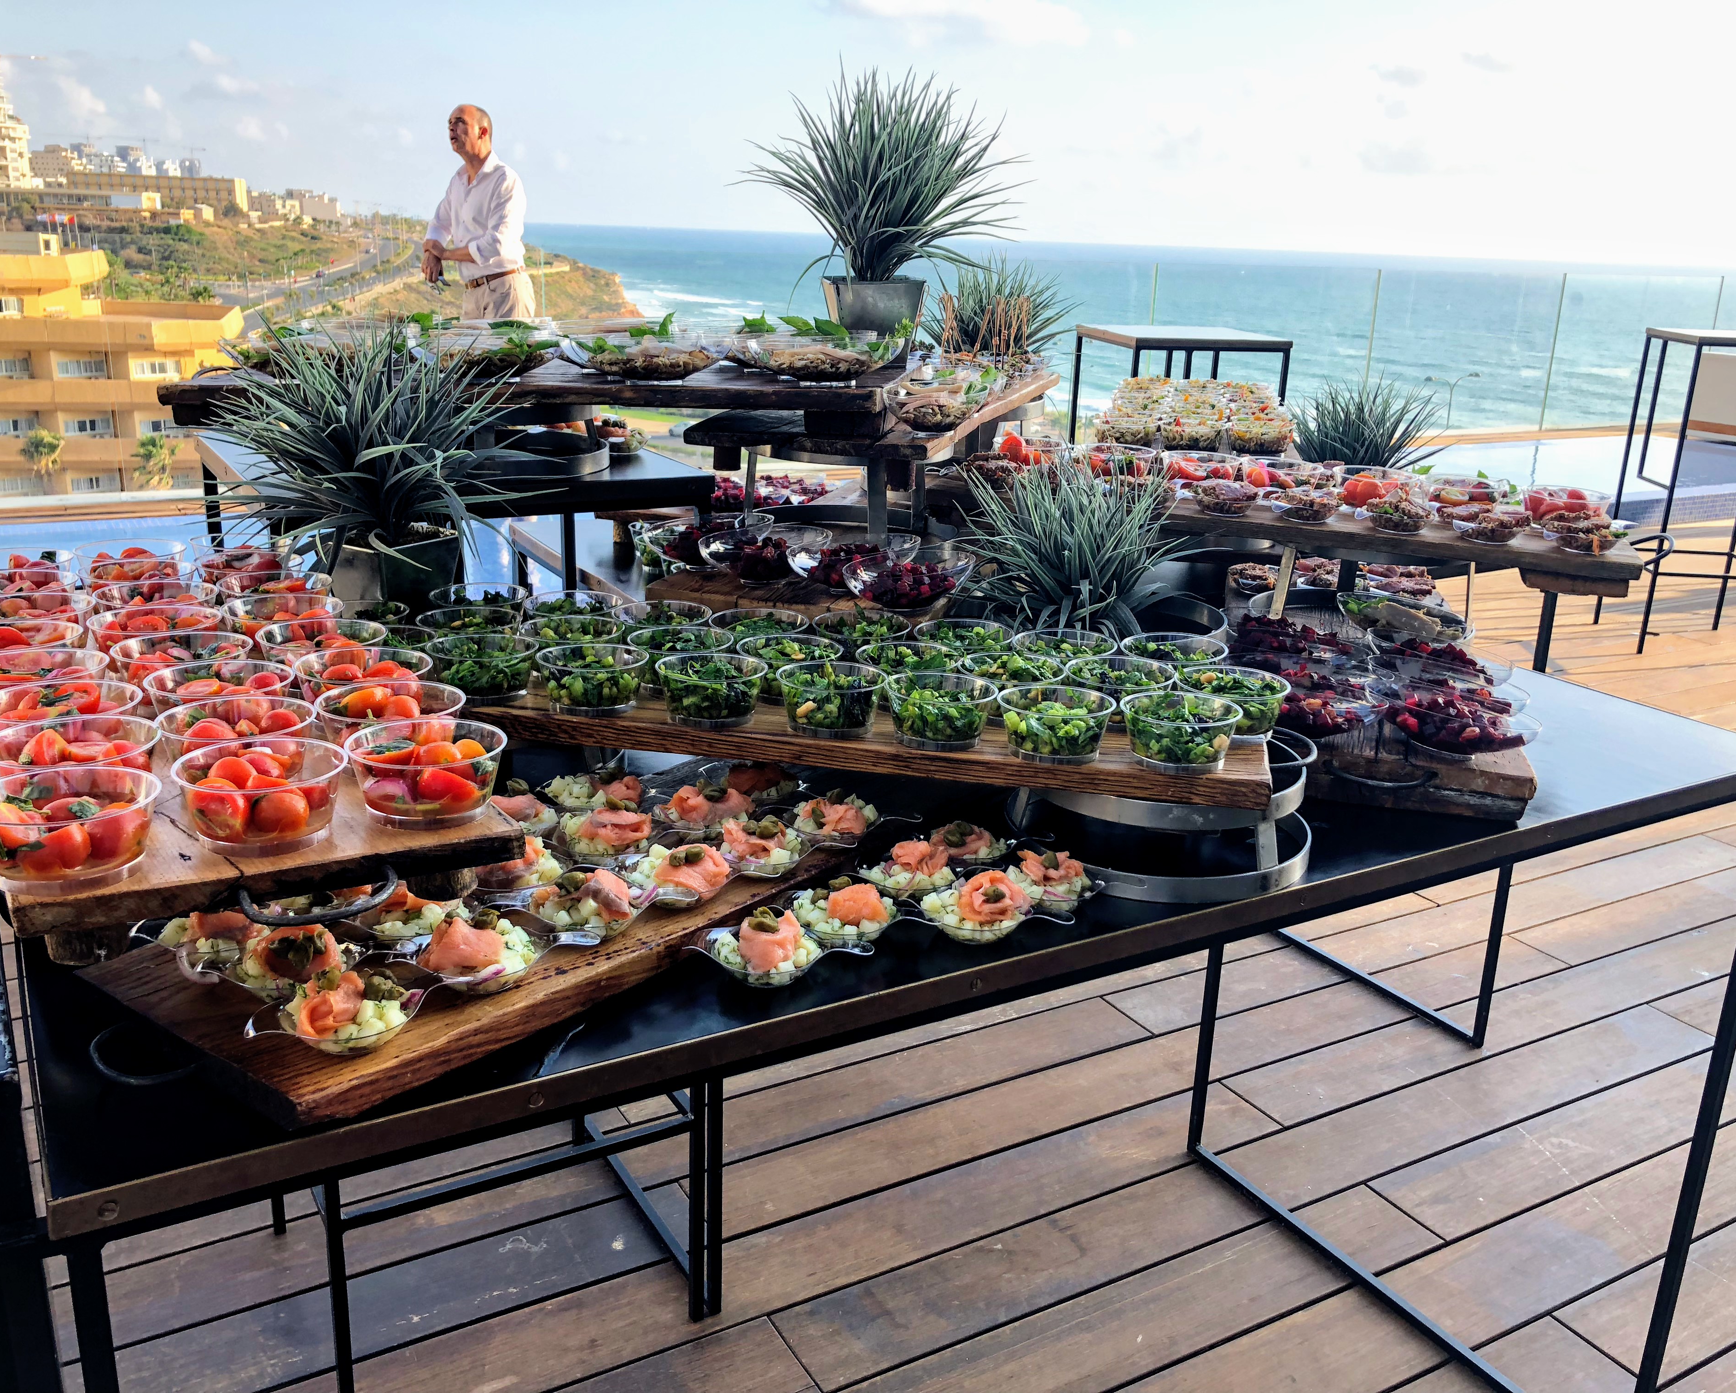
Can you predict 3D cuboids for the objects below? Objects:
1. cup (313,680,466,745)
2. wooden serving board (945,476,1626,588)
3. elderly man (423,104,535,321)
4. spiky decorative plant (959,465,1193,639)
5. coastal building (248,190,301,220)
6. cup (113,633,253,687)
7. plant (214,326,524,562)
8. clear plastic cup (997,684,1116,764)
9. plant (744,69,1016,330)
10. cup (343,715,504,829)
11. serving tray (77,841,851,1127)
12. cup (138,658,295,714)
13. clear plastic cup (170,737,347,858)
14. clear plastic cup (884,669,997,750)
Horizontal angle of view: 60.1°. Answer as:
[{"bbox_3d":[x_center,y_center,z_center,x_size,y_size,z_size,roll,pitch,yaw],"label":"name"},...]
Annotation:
[{"bbox_3d":[-0.310,0.024,0.983,0.094,0.042,0.094,2,17,-1],"label":"cup"},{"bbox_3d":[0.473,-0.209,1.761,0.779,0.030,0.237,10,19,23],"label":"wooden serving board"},{"bbox_3d":[-1.683,-1.653,6.555,0.480,1.730,0.360,13,20,32],"label":"elderly man"},{"bbox_3d":[0.225,-0.122,1.558,0.260,0.248,0.260,2,17,0],"label":"spiky decorative plant"},{"bbox_3d":[-185.885,-153.883,470.000,14.000,9.500,15.000,13,20,30],"label":"coastal building"},{"bbox_3d":[-0.476,-0.015,1.048,0.090,0.040,0.090,2,17,-1],"label":"cup"},{"bbox_3d":[-0.474,-0.209,1.420,0.320,0.287,0.320,2,17,0],"label":"plant"},{"bbox_3d":[0.144,0.023,1.153,0.090,0.040,0.090,2,17,0],"label":"clear plastic cup"},{"bbox_3d":[0.017,-0.456,1.432,0.280,0.272,0.280,2,17,0],"label":"plant"},{"bbox_3d":[-0.256,0.046,0.875,0.090,0.040,0.090,2,17,-1],"label":"cup"},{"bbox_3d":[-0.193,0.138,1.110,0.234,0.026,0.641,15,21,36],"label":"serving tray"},{"bbox_3d":[-0.420,0.007,0.979,0.090,0.040,0.090,2,17,-1],"label":"cup"},{"bbox_3d":[-0.346,0.058,0.862,0.094,0.042,0.094,2,17,-1],"label":"clear plastic cup"},{"bbox_3d":[0.057,0.013,1.187,0.090,0.040,0.090,2,17,0],"label":"clear plastic cup"}]

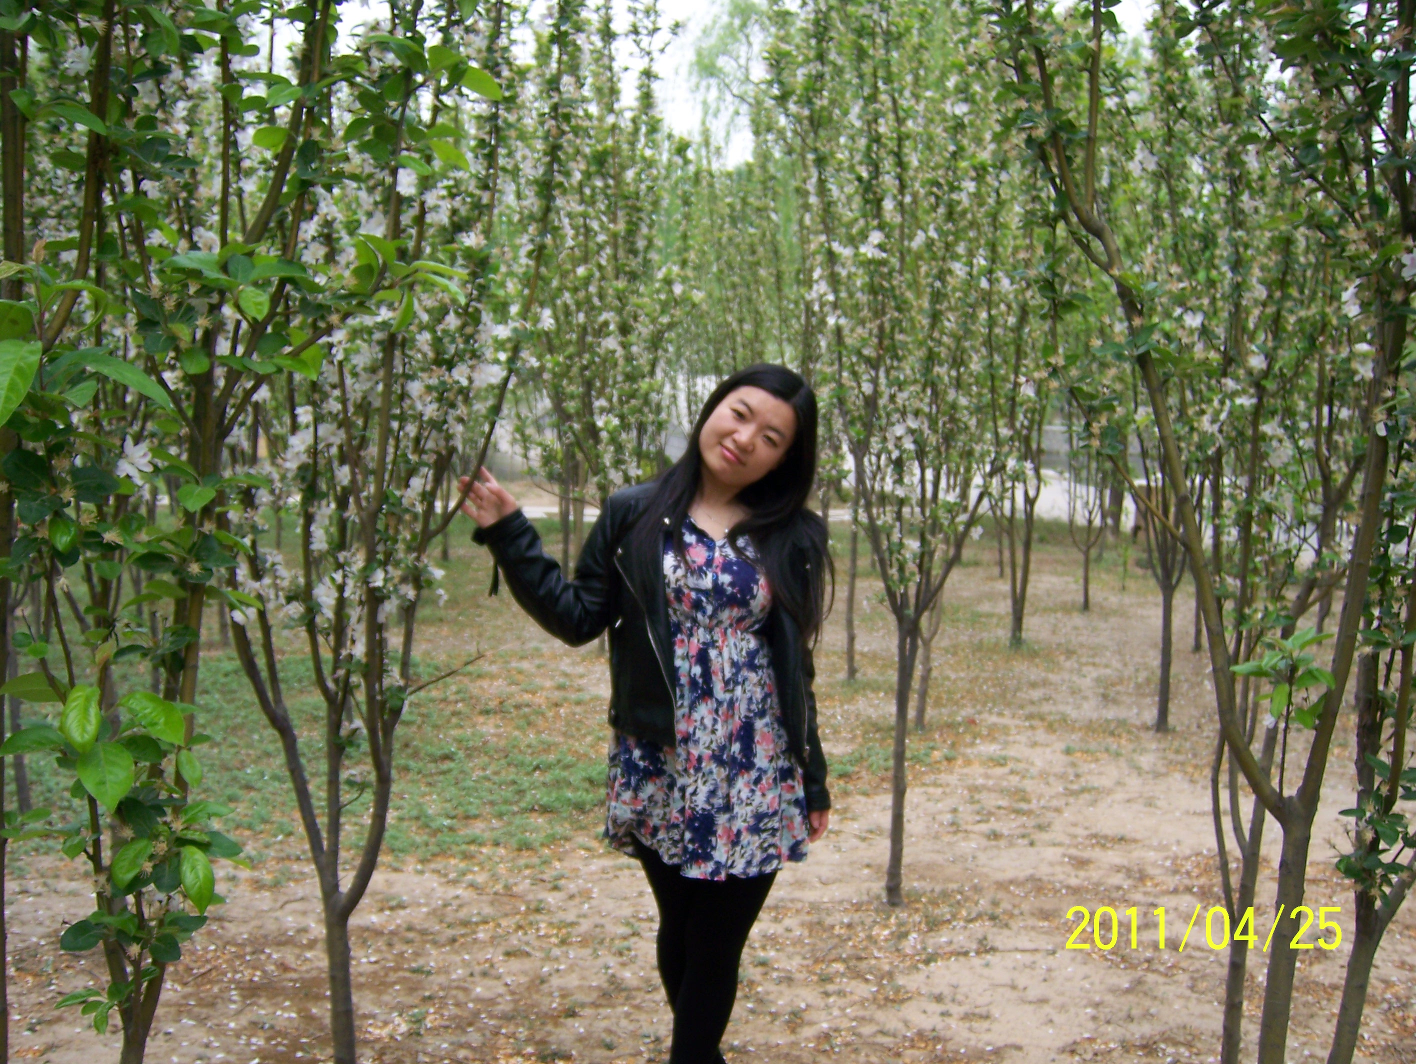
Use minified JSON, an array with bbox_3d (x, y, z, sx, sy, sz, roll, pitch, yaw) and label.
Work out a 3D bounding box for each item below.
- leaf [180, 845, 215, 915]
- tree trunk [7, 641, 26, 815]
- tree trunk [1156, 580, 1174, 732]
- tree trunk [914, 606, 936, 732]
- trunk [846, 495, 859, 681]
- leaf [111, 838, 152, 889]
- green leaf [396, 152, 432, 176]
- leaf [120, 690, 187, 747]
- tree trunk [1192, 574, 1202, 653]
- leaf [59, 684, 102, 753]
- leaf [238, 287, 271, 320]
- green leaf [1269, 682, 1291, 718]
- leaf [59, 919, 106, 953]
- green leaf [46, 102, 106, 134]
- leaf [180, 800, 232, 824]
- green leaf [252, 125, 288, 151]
[{"bbox_3d":[-0.641,0.437,1.850,0.042,0.084,0.030,-10,5,-21],"label":"leaf"},{"bbox_3d":[-2.475,0.697,5.275,0.056,0.650,0.052,-2,4,0],"label":"tree trunk"},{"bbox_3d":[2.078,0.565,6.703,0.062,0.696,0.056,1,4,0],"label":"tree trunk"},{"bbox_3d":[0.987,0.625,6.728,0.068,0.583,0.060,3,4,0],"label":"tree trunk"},{"bbox_3d":[0.783,0.319,7.962,0.060,0.992,0.055,1,4,0],"label":"trunk"},{"bbox_3d":[-0.610,0.351,1.560,0.044,0.053,0.025,0,2,0],"label":"leaf"},{"bbox_3d":[-0.468,-0.587,2.350,0.056,0.036,0.030,0,5,-11],"label":"green leaf"},{"bbox_3d":[-0.572,0.192,1.520,0.069,0.056,0.030,0,2,0],"label":"leaf"},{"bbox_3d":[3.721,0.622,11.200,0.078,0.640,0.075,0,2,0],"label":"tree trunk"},{"bbox_3d":[-0.767,0.228,1.800,0.050,0.083,0.030,-1,5,-23],"label":"leaf"},{"bbox_3d":[-0.518,-0.260,1.680,0.037,0.037,0.022,0,2,0],"label":"leaf"},{"bbox_3d":[0.912,0.267,2.350,0.033,0.055,0.022,0,2,0],"label":"green leaf"},{"bbox_3d":[-0.688,0.444,1.620,0.048,0.037,0.030,0,2,0],"label":"leaf"},{"bbox_3d":[-0.685,-0.449,1.600,0.063,0.034,0.032,0,2,0],"label":"green leaf"},{"bbox_3d":[-0.545,0.304,1.600,0.054,0.026,0.030,0,2,0],"label":"leaf"},{"bbox_3d":[-0.521,-0.468,1.750,0.041,0.029,0.025,0,2,0],"label":"green leaf"}]

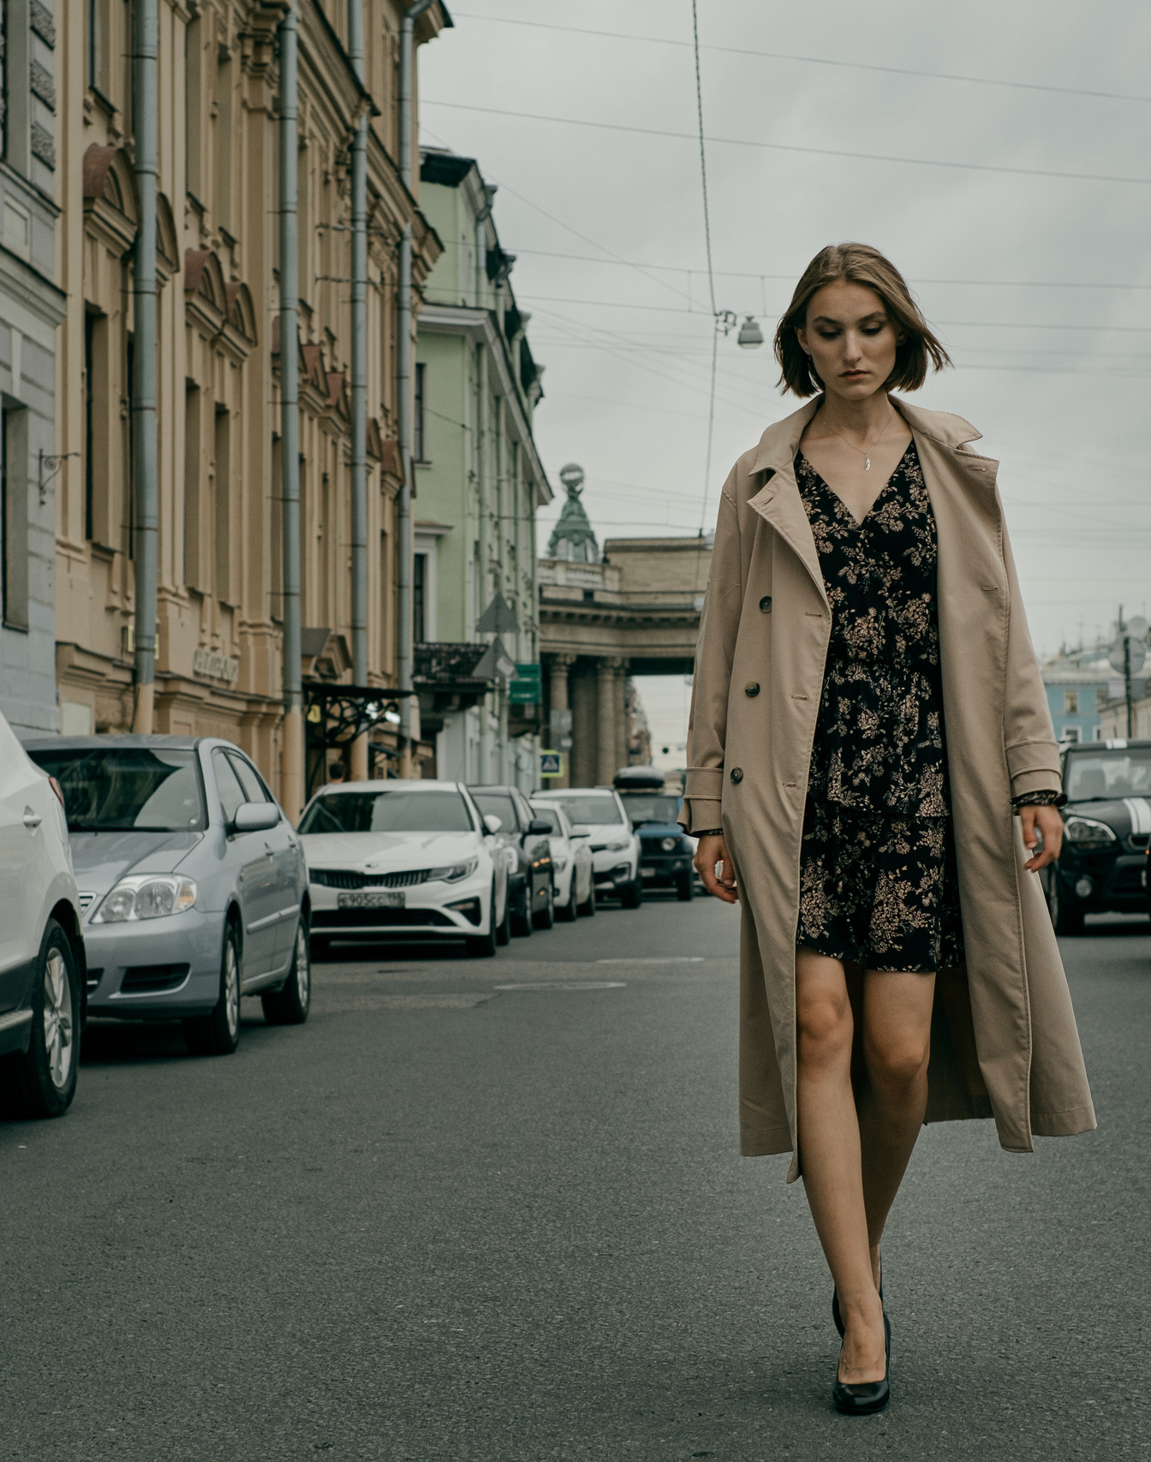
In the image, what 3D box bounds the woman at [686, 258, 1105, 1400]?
[{"bbox_3d":[0.485,0.115,4.980,0.640,1.750,0.620,0,-2,5],"label":"woman"}]

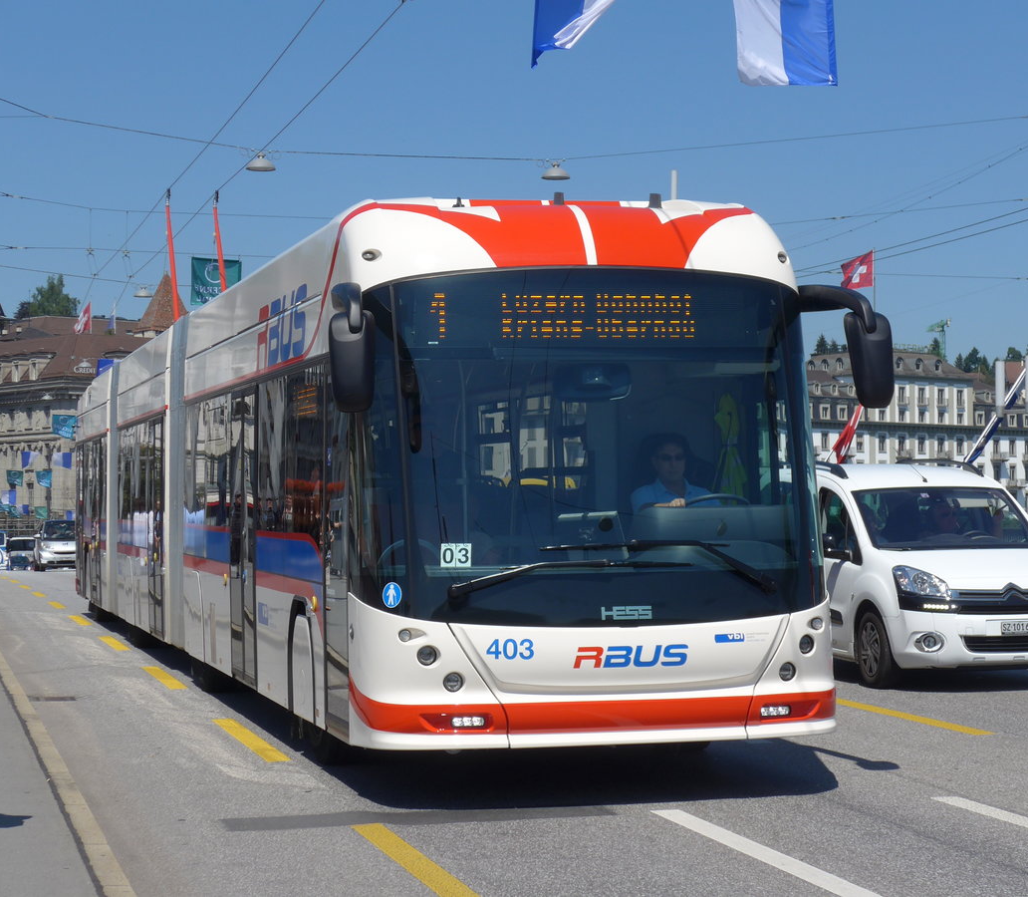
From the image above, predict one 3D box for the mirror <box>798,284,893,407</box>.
[{"bbox_3d":[1.700,-0.515,14.130,0.370,0.620,0.460,-1,-1,-12],"label":"mirror"}]

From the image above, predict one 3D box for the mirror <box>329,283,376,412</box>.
[{"bbox_3d":[-0.795,-0.495,13.600,0.290,0.620,0.450,-1,-1,-12],"label":"mirror"}]

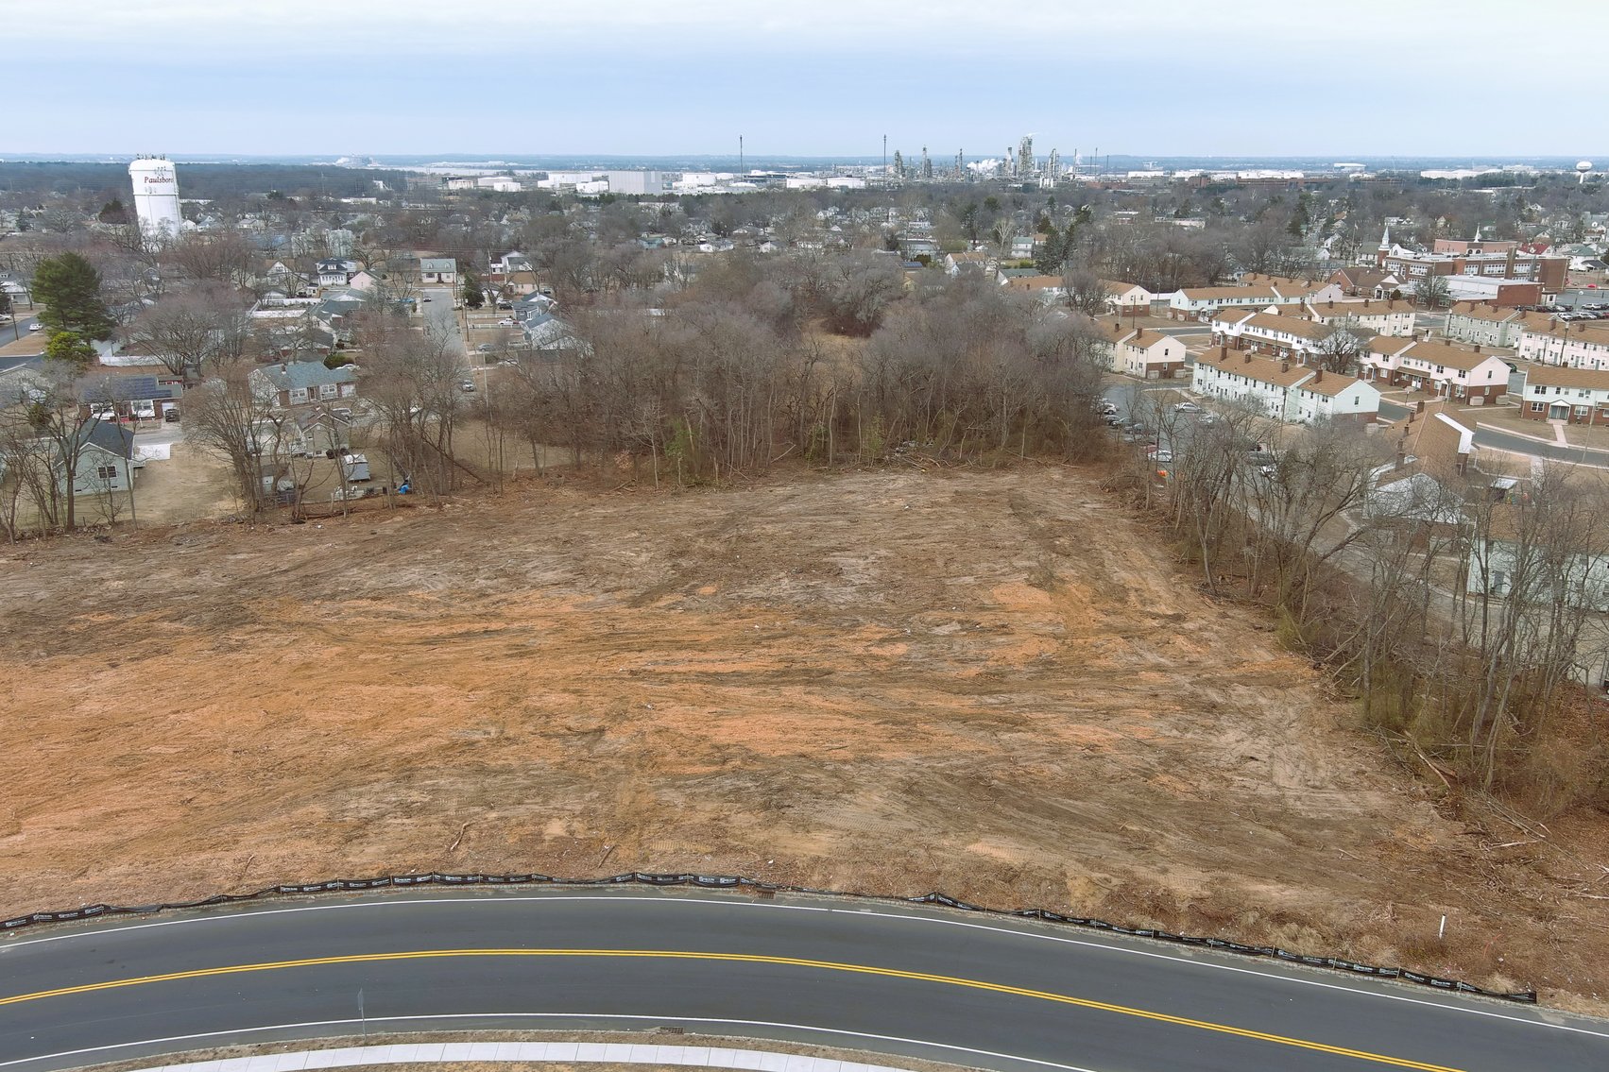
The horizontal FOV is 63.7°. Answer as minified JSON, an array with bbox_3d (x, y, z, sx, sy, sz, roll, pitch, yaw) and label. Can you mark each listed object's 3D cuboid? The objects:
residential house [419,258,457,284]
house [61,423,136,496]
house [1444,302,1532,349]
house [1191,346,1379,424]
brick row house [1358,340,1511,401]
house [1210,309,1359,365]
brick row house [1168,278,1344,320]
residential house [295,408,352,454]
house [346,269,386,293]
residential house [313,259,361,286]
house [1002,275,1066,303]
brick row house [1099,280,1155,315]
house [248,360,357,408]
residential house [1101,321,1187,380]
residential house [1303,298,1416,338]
[{"bbox_3d":[-114.020,-82.850,404.360,10.200,7.200,8.800,-3,17,-11],"label":"residential house"},{"bbox_3d":[-87.900,-10.060,160.810,8.430,6.200,15.800,-7,18,-23],"label":"house"},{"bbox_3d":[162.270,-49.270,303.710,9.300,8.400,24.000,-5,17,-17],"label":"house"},{"bbox_3d":[75.710,-24.200,205.590,10.000,7.840,35.740,-4,17,-14],"label":"house"},{"bbox_3d":[107.350,-29.240,222.550,9.460,7.840,25.390,-5,17,-17],"label":"brick row house"},{"bbox_3d":[104.570,-43.890,284.940,9.500,8.400,39.500,-5,17,-17],"label":"house"},{"bbox_3d":[123.430,-63.440,351.810,48.500,8.400,9.600,-5,17,-17],"label":"brick row house"},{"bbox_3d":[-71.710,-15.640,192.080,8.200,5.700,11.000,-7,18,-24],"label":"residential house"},{"bbox_3d":[-144.870,-85.210,429.140,9.500,5.600,12.000,-4,17,-13],"label":"house"},{"bbox_3d":[-143.990,-81.450,398.230,10.800,8.000,10.800,-5,17,-15],"label":"residential house"},{"bbox_3d":[67.570,-70.800,376.680,24.000,8.300,9.500,-5,17,-17],"label":"house"},{"bbox_3d":[88.400,-66.900,363.350,8.900,8.400,20.500,-5,17,-17],"label":"brick row house"},{"bbox_3d":[-82.670,-25.450,213.900,13.840,5.500,11.000,-16,23,-43],"label":"house"},{"bbox_3d":[60.650,-35.720,244.410,10.100,7.840,25.060,-6,17,-18],"label":"residential house"},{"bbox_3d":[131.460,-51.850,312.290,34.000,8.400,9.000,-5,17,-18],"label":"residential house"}]

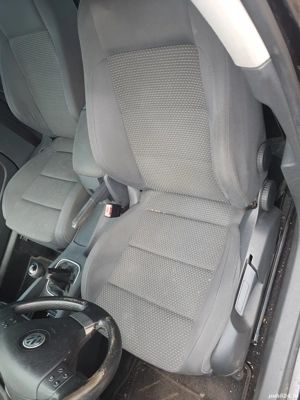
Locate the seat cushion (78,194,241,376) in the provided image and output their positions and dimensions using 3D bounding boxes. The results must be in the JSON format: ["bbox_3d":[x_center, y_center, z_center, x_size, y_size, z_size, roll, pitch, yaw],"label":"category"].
[{"bbox_3d":[0.053,0.208,0.980,0.478,0.165,0.515,11,61,33],"label":"seat cushion"}]

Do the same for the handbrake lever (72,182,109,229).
[{"bbox_3d":[-0.218,0.007,1.133,0.036,0.052,0.235,11,55,33],"label":"handbrake lever"}]

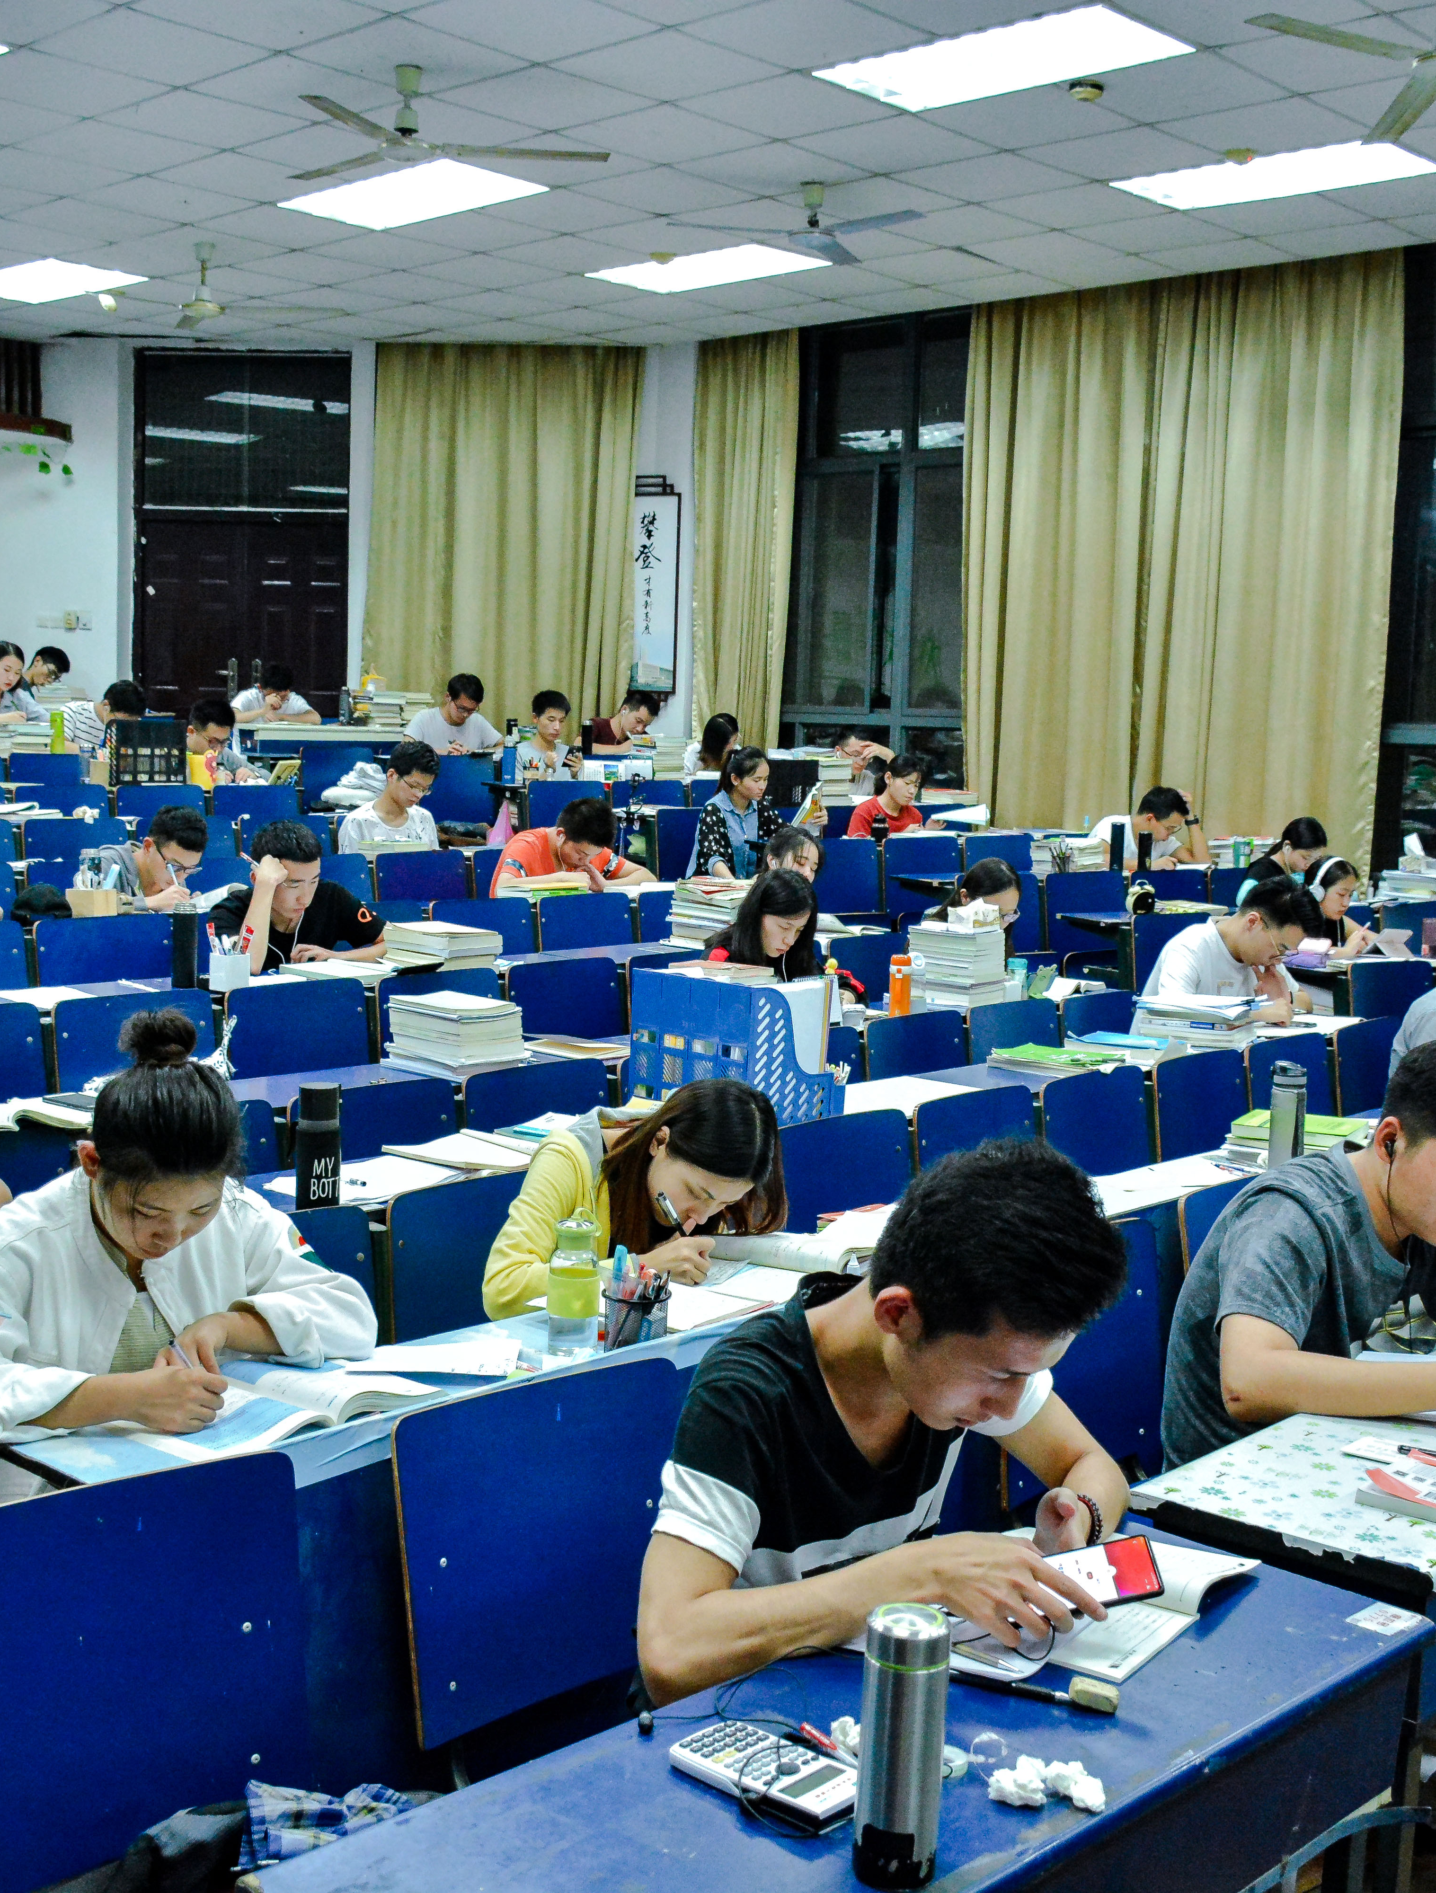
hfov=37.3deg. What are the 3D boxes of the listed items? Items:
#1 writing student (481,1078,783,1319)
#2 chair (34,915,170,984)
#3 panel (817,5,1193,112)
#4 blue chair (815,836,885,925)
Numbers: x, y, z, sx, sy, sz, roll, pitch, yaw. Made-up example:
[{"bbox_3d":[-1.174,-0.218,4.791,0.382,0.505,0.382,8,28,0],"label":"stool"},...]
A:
[{"bbox_3d":[-0.139,0.703,3.629,0.620,1.000,0.620,7,8,43],"label":"writing student"},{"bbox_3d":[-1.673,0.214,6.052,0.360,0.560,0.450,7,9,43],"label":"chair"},{"bbox_3d":[0.913,-2.897,6.902,1.190,0.090,0.600,7,8,43],"label":"panel"},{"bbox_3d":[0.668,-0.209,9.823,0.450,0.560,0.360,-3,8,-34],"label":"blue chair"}]

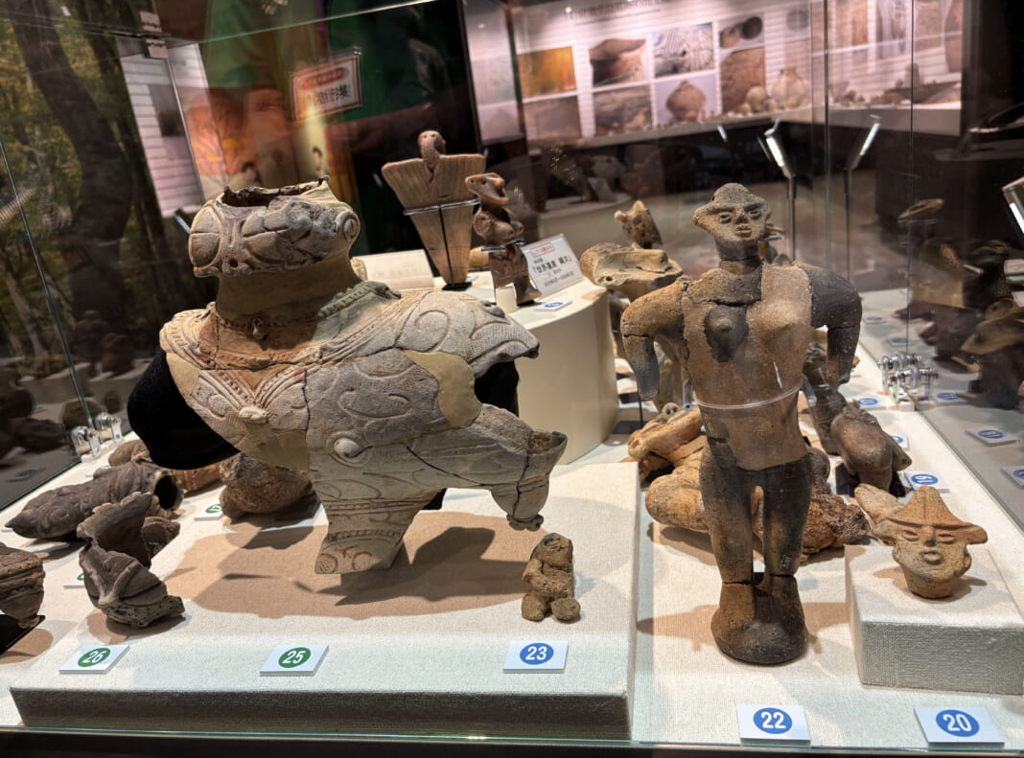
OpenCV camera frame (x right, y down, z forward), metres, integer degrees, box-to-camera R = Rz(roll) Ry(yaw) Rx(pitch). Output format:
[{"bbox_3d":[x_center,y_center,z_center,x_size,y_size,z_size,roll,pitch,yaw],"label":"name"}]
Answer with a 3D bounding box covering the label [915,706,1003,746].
[{"bbox_3d":[0.267,0.208,0.461,0.041,0.004,0.028,-5,20,11],"label":"label"}]

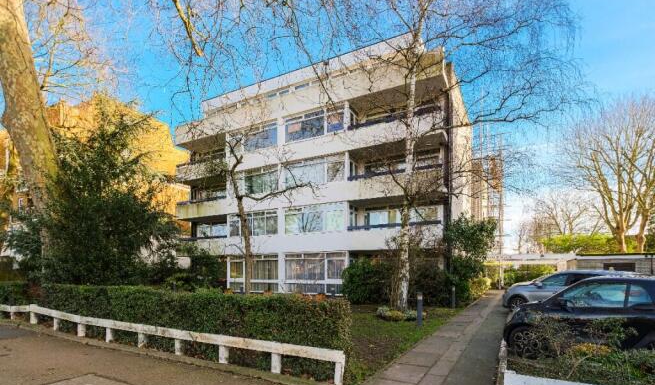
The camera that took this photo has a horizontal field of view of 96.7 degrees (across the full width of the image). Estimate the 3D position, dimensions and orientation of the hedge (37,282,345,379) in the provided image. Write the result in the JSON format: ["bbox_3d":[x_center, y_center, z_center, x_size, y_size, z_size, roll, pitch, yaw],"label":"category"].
[{"bbox_3d":[-3.600,2.650,6.350,8.300,1.100,0.700,-4,-11,23],"label":"hedge"}]

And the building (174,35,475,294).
[{"bbox_3d":[-0.900,-0.500,21.400,19.500,13.700,9.000,-5,-11,29],"label":"building"}]

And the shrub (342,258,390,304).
[{"bbox_3d":[1.730,3.950,12.900,2.100,1.900,1.900,-5,-11,27],"label":"shrub"}]

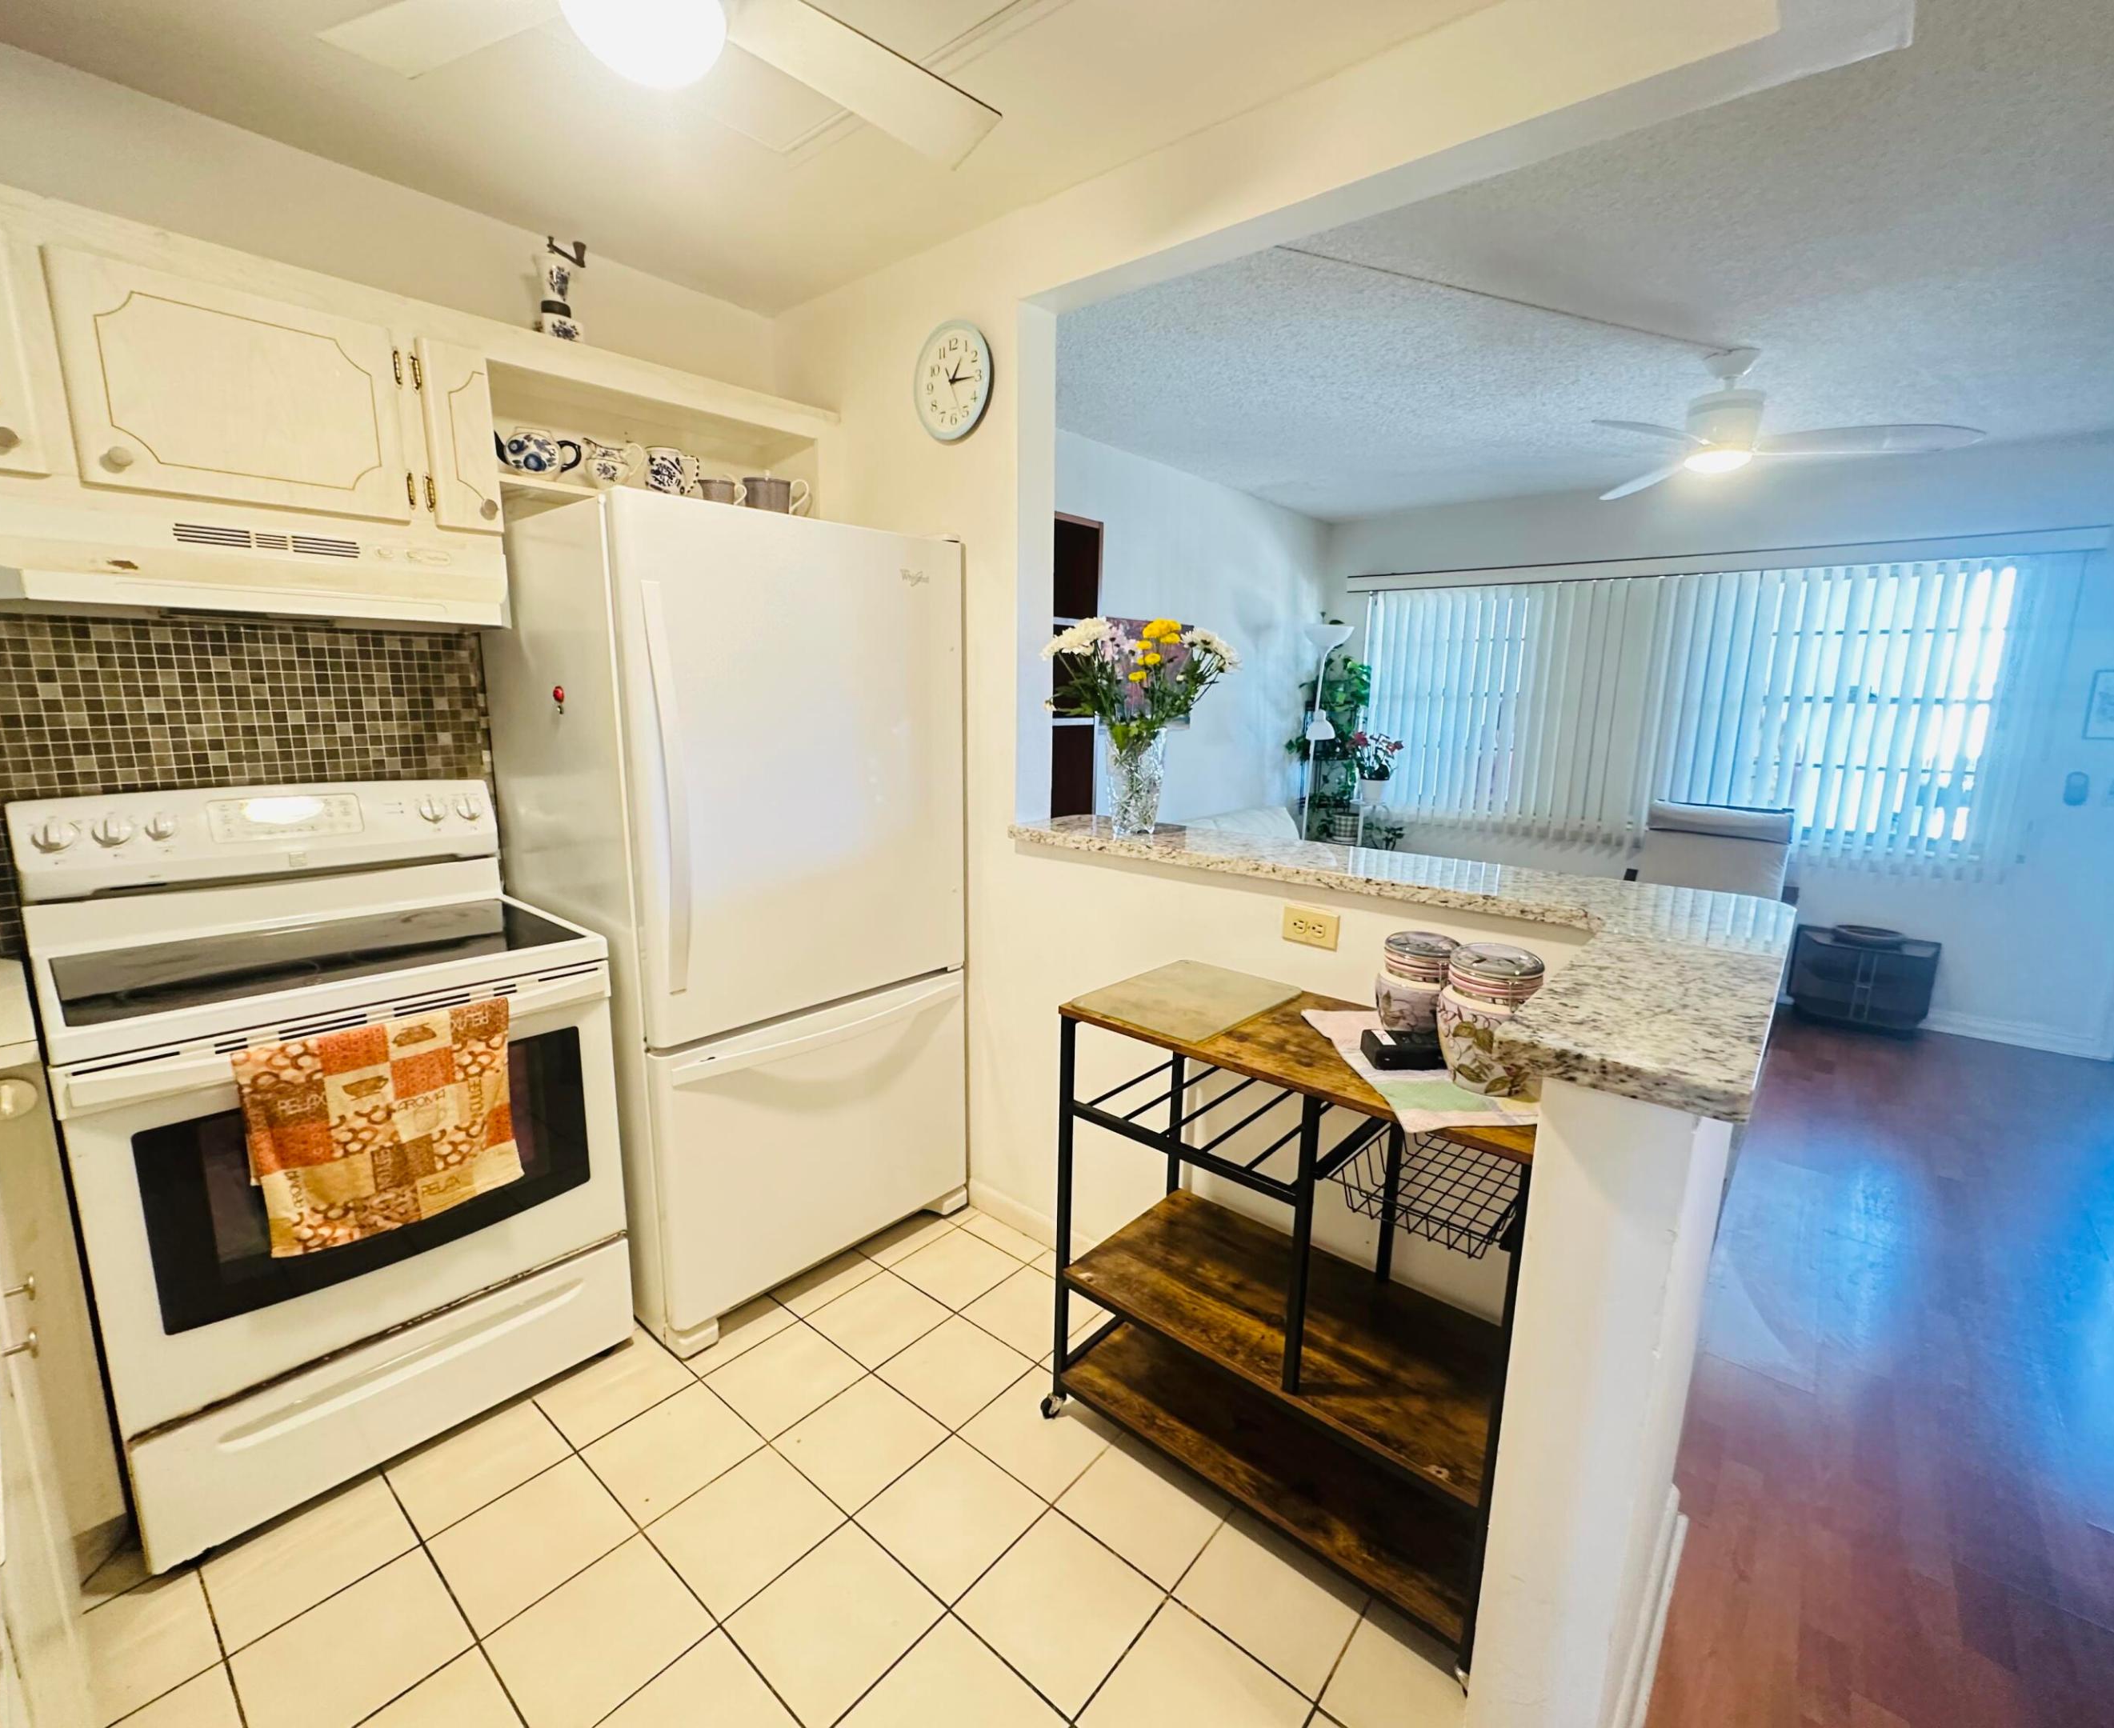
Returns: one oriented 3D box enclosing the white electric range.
[{"bbox_3d":[-1.388,0.474,1.844,0.678,1.180,0.762,11,15,41],"label":"white electric range"}]

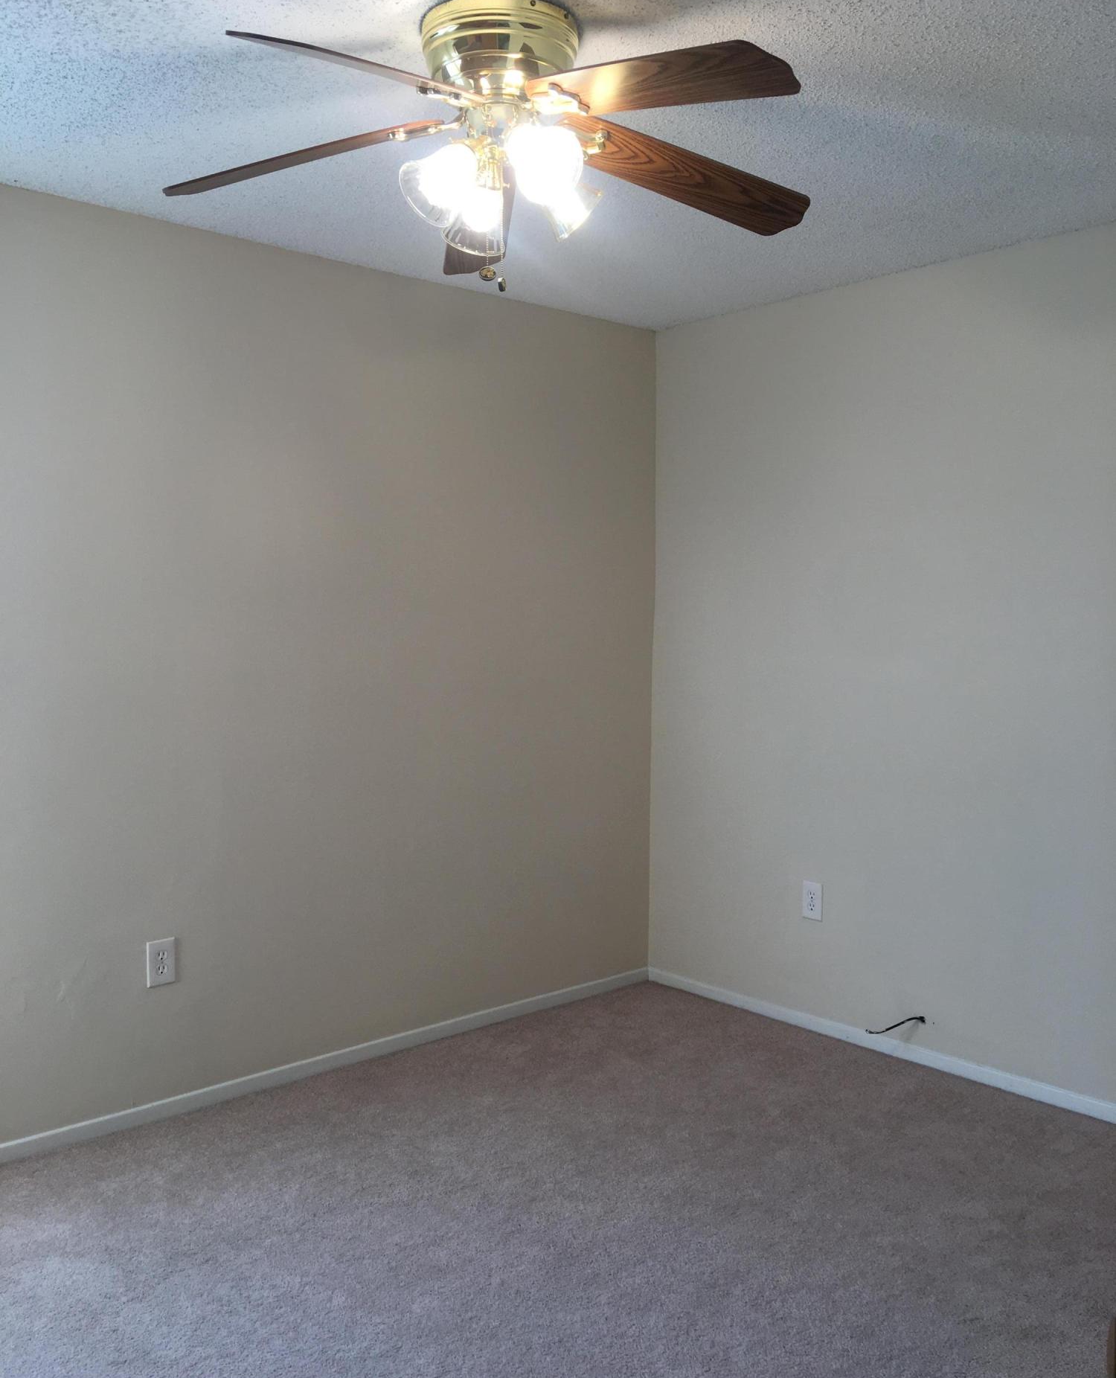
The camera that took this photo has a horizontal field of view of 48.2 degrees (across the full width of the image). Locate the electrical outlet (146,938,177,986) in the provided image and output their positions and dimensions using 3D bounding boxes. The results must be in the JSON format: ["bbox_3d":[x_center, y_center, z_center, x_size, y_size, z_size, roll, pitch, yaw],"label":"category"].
[{"bbox_3d":[-1.082,0.745,3.398,0.080,0.125,0.008,-3,5,-42],"label":"electrical outlet"}]

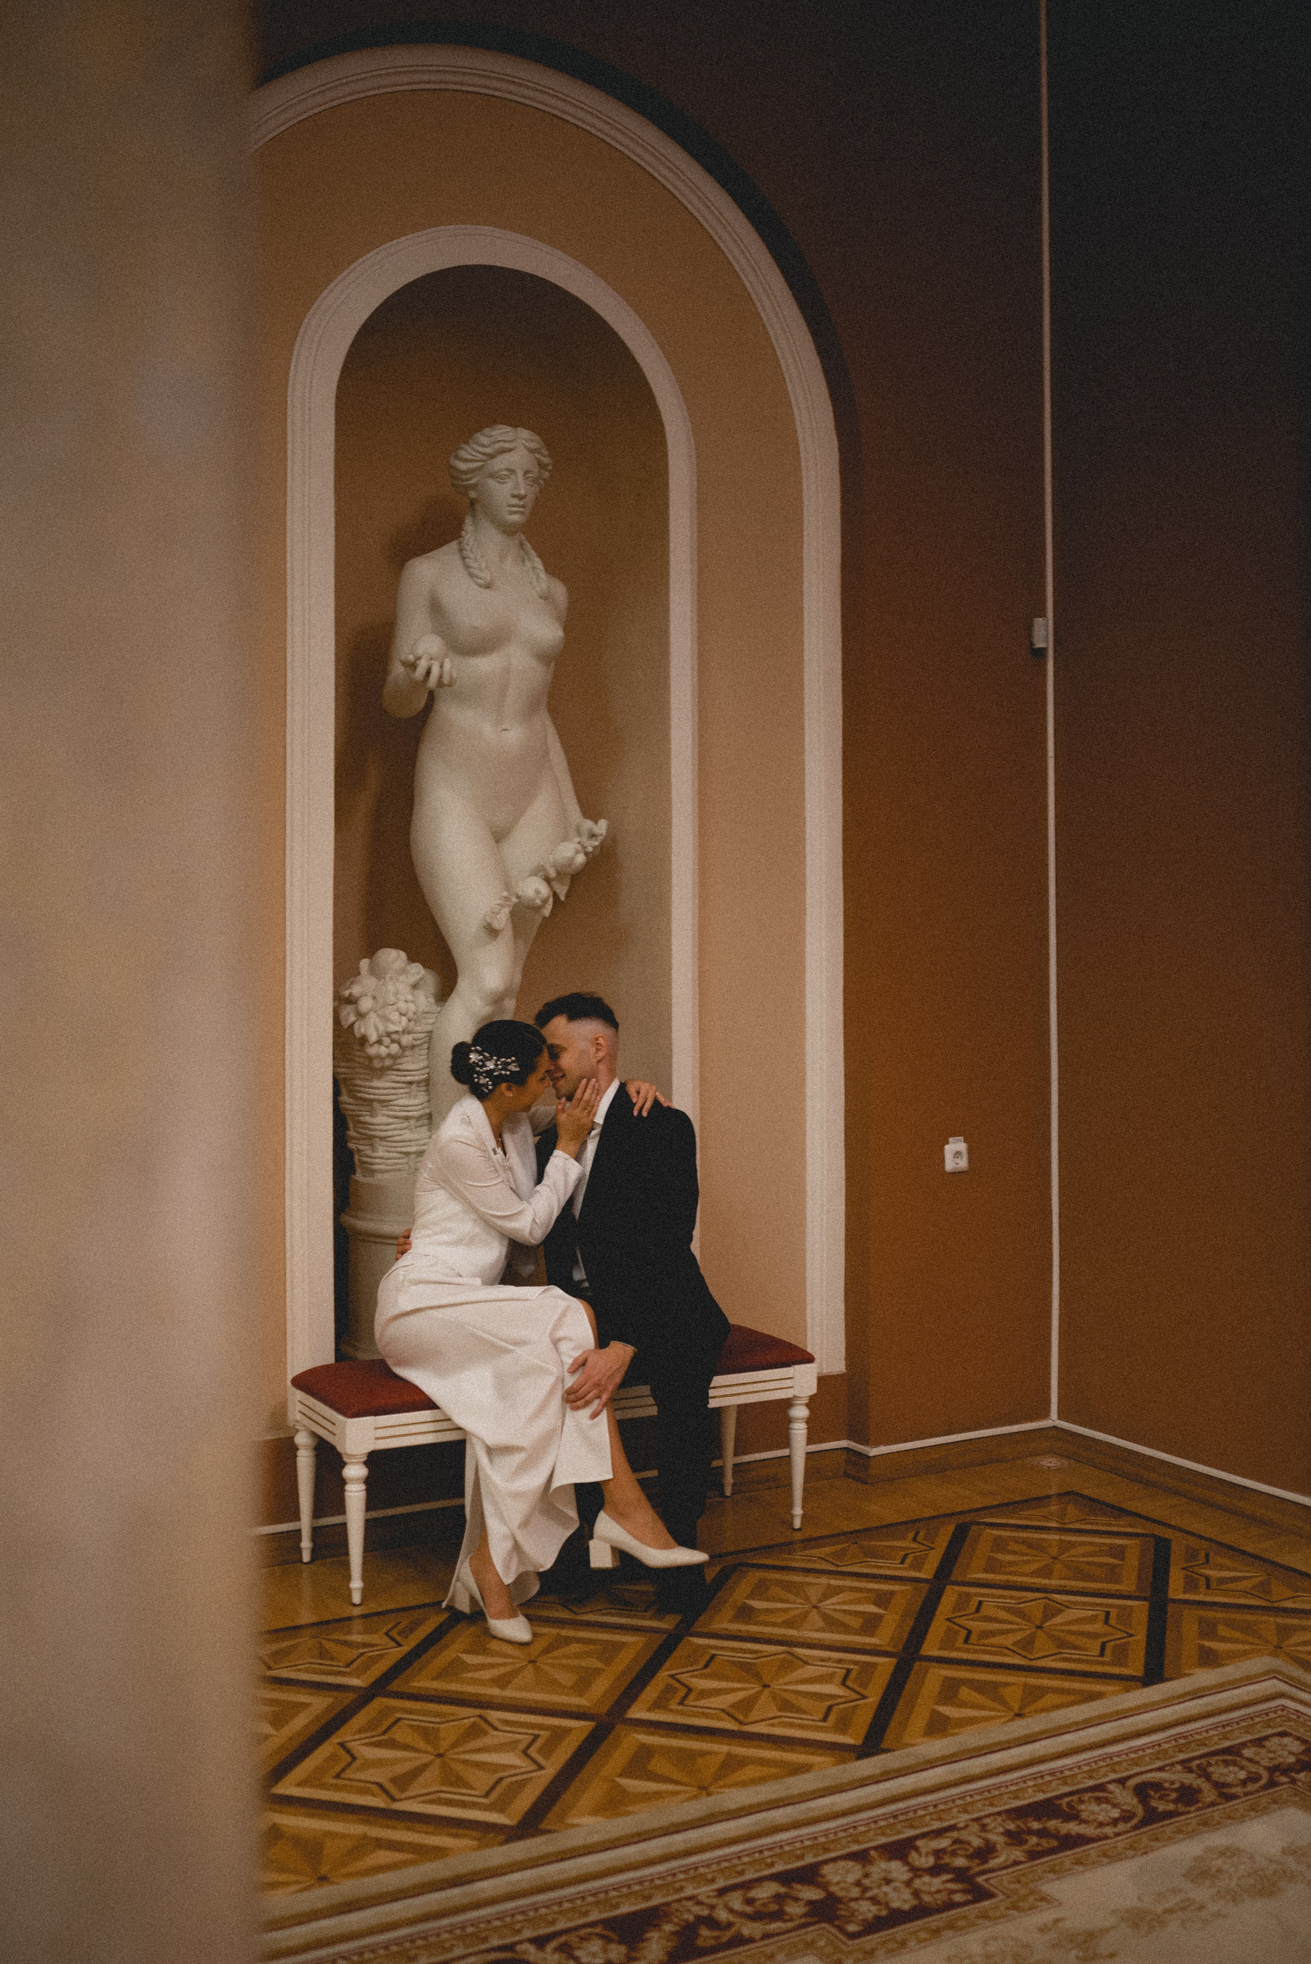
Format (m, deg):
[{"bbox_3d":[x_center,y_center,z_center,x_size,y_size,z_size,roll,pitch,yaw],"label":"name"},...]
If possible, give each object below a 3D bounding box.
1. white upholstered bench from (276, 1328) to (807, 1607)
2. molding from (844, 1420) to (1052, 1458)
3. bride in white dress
[{"bbox_3d":[-0.233,1.135,4.626,1.221,0.457,0.412,0,0,-29],"label":"white upholstered bench"},{"bbox_3d":[0.840,1.270,5.377,0.670,0.025,0.120,0,0,-31],"label":"molding"},{"bbox_3d":[-0.245,0.723,4.280,0.840,1.280,0.600,0,0,25],"label":"bride in white dress"}]

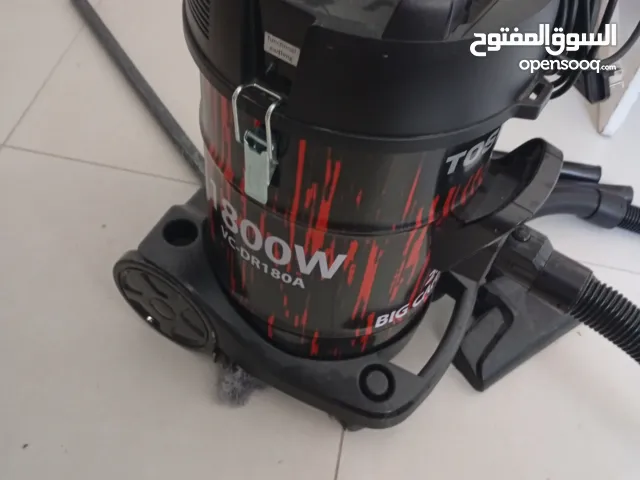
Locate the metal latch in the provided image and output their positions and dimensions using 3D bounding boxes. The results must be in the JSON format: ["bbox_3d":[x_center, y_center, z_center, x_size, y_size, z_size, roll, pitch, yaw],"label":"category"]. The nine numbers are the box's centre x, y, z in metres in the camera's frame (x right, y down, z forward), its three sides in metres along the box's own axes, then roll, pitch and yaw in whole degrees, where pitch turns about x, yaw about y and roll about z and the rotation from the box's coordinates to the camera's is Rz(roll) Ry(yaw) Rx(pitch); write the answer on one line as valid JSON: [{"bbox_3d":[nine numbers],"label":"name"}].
[{"bbox_3d":[-0.044,-0.067,0.376,0.030,0.096,0.025,29,58,15],"label":"metal latch"}]

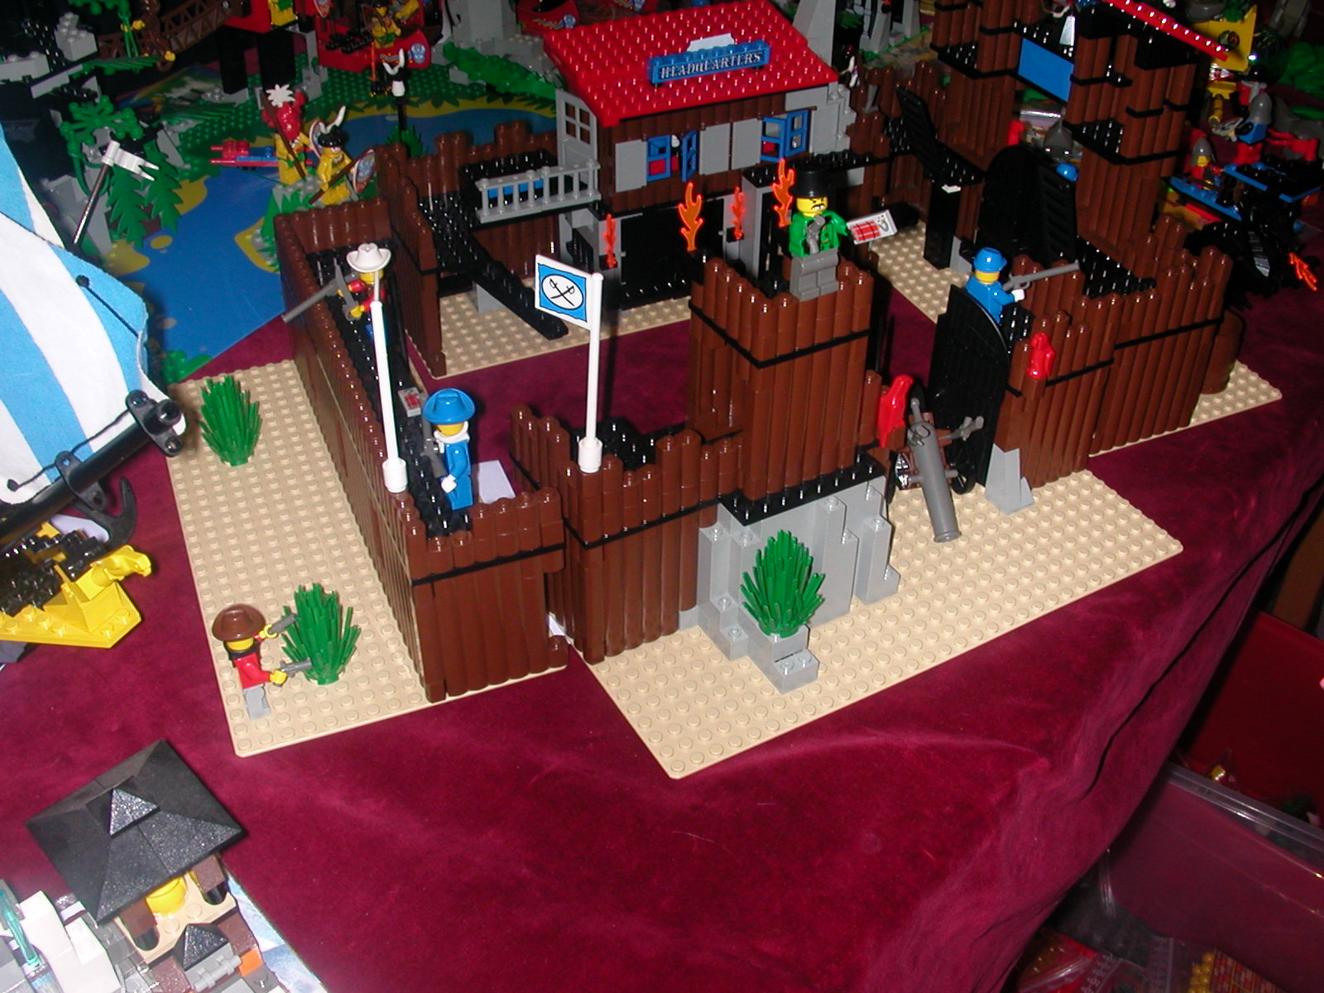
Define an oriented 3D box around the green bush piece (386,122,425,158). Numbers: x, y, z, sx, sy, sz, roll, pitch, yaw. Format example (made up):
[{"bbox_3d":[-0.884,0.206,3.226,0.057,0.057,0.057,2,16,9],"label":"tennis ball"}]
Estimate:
[{"bbox_3d":[-0.156,-0.212,0.860,0.028,0.041,0.028,-14,40,-18],"label":"green bush piece"}]

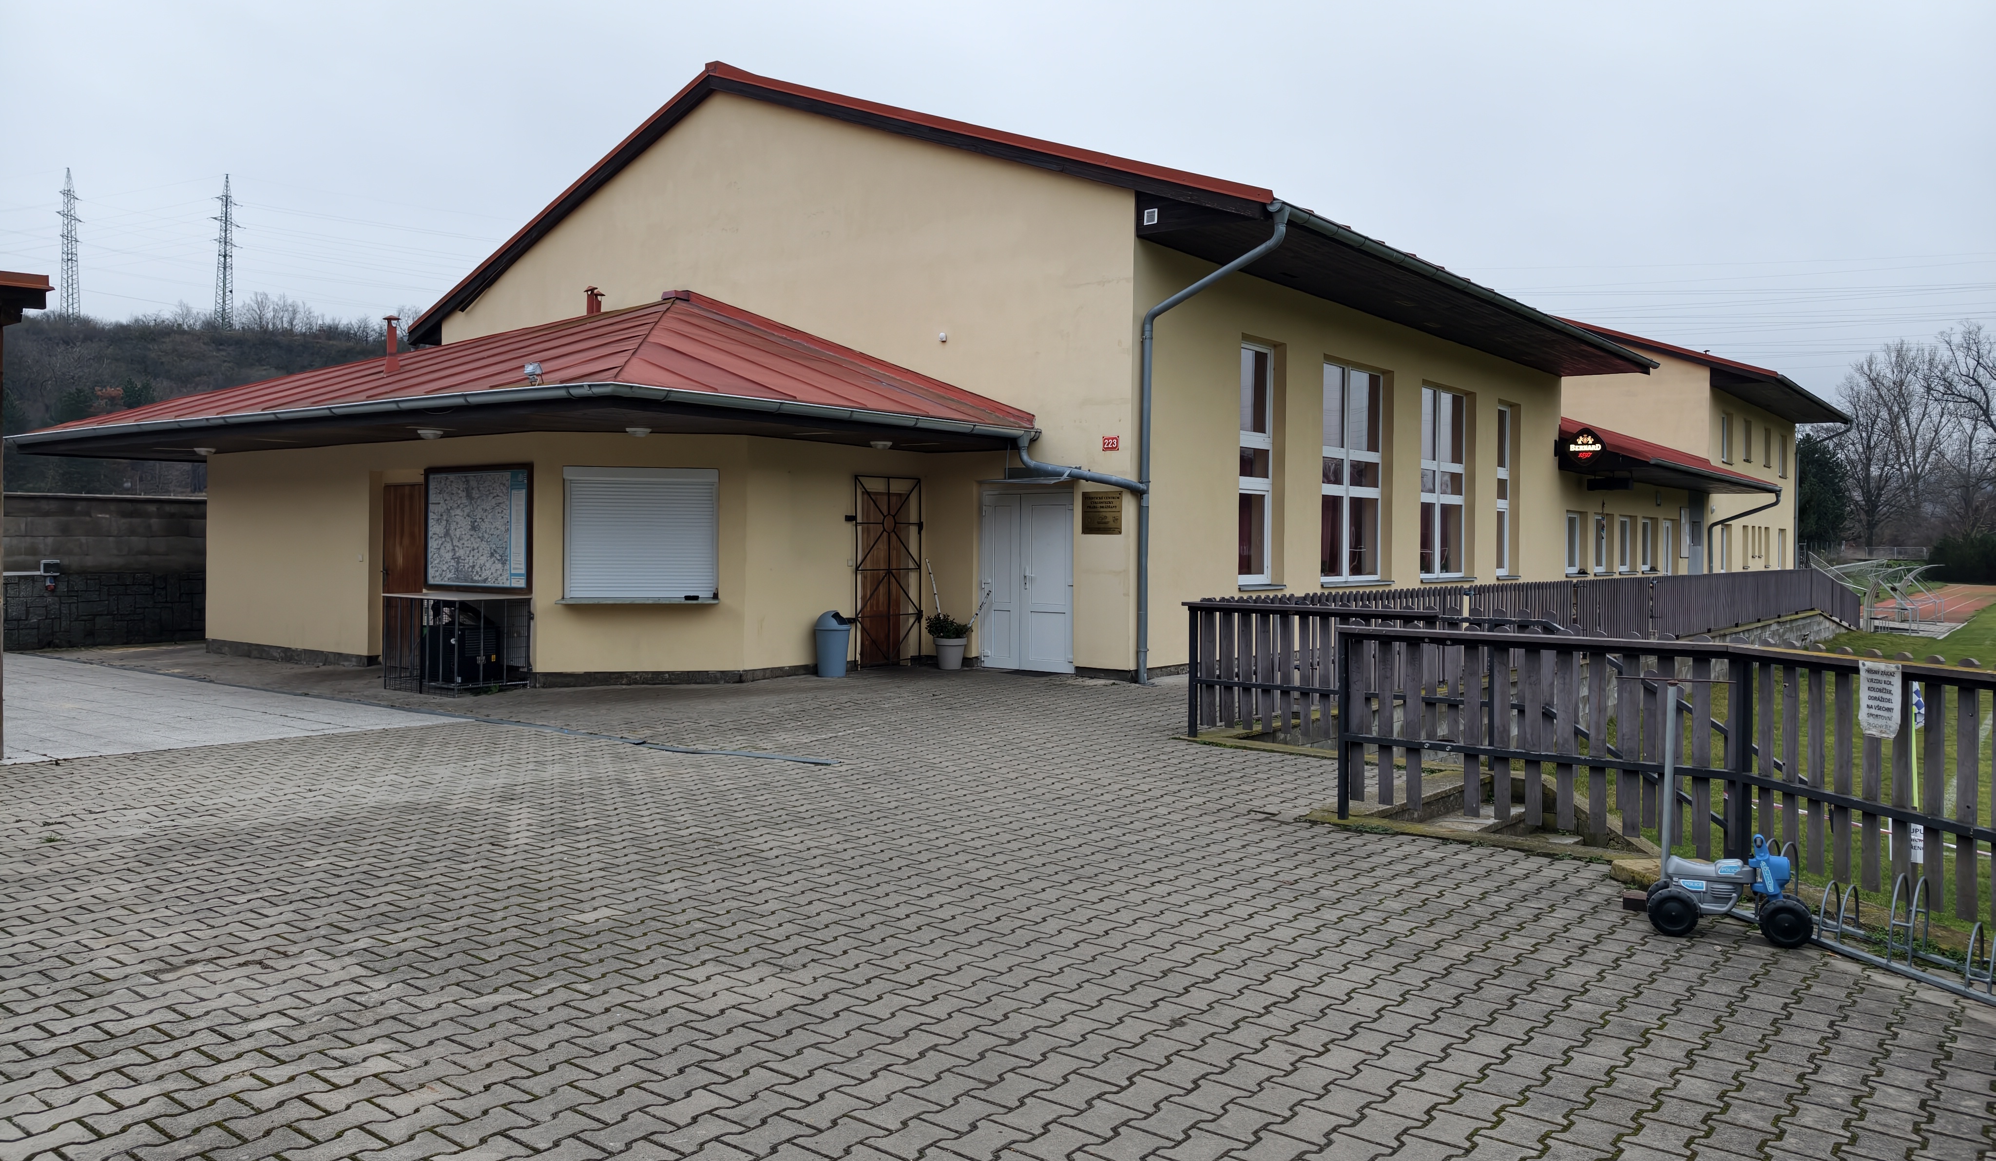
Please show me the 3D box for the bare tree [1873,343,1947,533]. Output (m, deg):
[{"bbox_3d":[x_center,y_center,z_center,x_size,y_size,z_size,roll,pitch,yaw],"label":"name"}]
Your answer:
[{"bbox_3d":[93.200,-14.080,142.000,7.600,21.300,7.600,1,2,33],"label":"bare tree"}]

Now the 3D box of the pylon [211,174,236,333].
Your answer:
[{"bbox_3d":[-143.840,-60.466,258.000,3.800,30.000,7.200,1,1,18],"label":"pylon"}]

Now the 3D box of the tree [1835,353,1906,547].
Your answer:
[{"bbox_3d":[85.259,-12.321,135.000,7.000,19.600,7.000,1,2,32],"label":"tree"}]

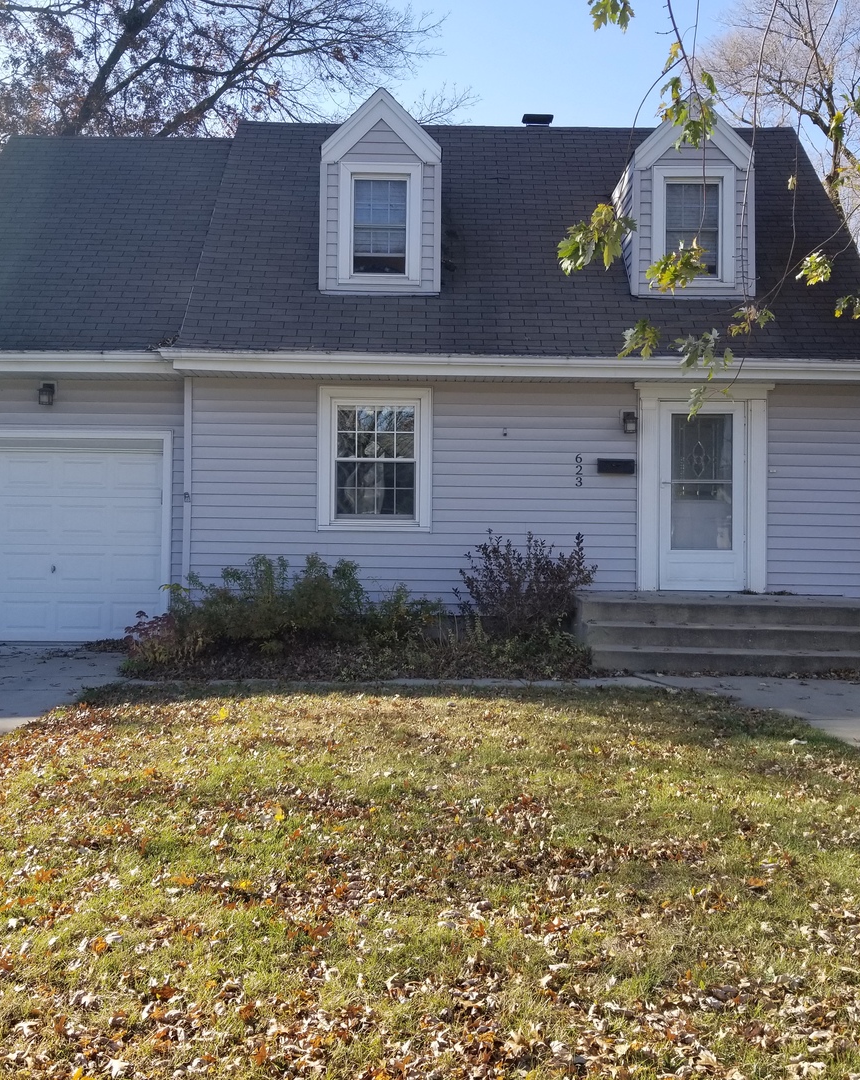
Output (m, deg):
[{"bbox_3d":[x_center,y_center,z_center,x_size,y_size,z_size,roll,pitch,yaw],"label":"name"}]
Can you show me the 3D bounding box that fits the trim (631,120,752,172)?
[{"bbox_3d":[2.910,-4.501,12.065,1.330,0.860,0.220,1,0,0],"label":"trim"}]

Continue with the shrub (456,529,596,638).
[{"bbox_3d":[0.955,0.469,10.770,1.408,1.128,1.150,1,0,0],"label":"shrub"}]

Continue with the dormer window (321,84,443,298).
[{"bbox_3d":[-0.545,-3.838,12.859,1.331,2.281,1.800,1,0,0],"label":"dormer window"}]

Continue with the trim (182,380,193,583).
[{"bbox_3d":[-2.597,-0.566,11.571,0.108,2.346,0.080,1,0,0],"label":"trim"}]

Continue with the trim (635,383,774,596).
[{"bbox_3d":[2.919,-0.561,11.547,1.462,2.225,0.140,1,0,0],"label":"trim"}]

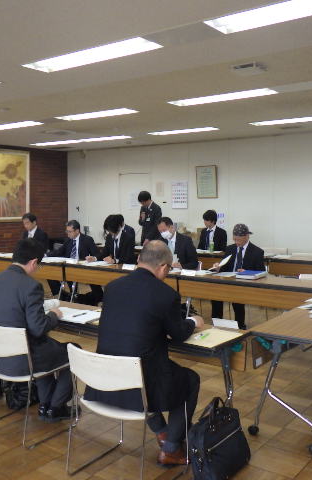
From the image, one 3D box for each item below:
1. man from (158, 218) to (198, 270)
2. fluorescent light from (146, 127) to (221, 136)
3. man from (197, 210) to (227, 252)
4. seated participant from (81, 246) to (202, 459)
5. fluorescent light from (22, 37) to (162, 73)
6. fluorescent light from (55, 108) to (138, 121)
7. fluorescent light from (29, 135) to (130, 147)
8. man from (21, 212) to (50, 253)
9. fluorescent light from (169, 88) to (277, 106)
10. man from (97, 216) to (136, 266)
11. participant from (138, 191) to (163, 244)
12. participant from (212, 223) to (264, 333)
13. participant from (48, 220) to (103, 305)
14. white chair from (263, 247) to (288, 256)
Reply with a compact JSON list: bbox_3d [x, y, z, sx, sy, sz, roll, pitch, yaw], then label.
[{"bbox_3d":[0.240,0.378,6.286,0.540,1.310,0.780,3,5,37],"label":"man"},{"bbox_3d":[0.422,-1.821,8.547,1.250,0.080,0.300,3,5,37],"label":"fluorescent light"},{"bbox_3d":[0.957,0.183,9.065,0.550,1.370,0.660,3,6,36],"label":"man"},{"bbox_3d":[-0.052,0.645,2.987,0.560,1.280,0.780,4,6,44],"label":"seated participant"},{"bbox_3d":[-0.539,-1.482,4.107,1.250,0.080,0.300,3,5,37],"label":"fluorescent light"},{"bbox_3d":[-0.788,-1.644,6.730,1.240,0.060,0.290,3,6,36],"label":"fluorescent light"},{"bbox_3d":[-1.496,-1.895,9.960,2.450,0.060,0.290,3,5,36],"label":"fluorescent light"},{"bbox_3d":[-1.860,0.269,7.913,0.520,1.340,0.720,4,5,42],"label":"man"},{"bbox_3d":[0.711,-1.608,5.747,1.250,0.080,0.300,3,5,37],"label":"fluorescent light"},{"bbox_3d":[-0.462,0.327,6.831,0.520,1.330,0.780,3,5,37],"label":"man"},{"bbox_3d":[-0.144,-0.051,9.664,0.520,1.720,0.420,4,6,44],"label":"participant"},{"bbox_3d":[0.995,0.433,5.952,0.560,1.240,0.800,3,5,36],"label":"participant"},{"bbox_3d":[-1.262,0.330,8.068,0.660,1.260,0.700,3,6,36],"label":"participant"},{"bbox_3d":[1.835,0.518,8.411,0.500,0.750,0.530,2,5,25],"label":"white chair"}]

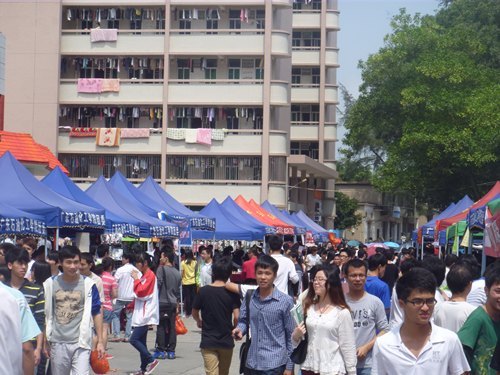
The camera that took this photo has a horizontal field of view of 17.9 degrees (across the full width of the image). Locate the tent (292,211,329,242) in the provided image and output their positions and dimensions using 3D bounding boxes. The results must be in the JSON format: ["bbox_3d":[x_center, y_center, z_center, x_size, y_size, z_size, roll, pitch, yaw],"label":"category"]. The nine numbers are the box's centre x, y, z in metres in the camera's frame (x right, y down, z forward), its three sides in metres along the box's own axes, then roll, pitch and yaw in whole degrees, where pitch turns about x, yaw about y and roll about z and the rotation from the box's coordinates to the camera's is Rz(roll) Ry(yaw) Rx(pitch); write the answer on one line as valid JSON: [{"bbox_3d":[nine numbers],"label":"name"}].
[{"bbox_3d":[2.611,2.895,81.942,3.000,3.438,3.000,1,-2,9],"label":"tent"}]

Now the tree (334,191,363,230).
[{"bbox_3d":[8.364,3.666,148.044,4.300,6.400,4.300,1,-2,9],"label":"tree"}]

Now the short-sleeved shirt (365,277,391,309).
[{"bbox_3d":[1.233,1.259,16.600,0.460,0.670,0.280,0,-2,38],"label":"short-sleeved shirt"}]

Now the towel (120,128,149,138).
[{"bbox_3d":[-7.726,-3.640,107.500,1.920,0.680,0.220,1,-2,9],"label":"towel"}]

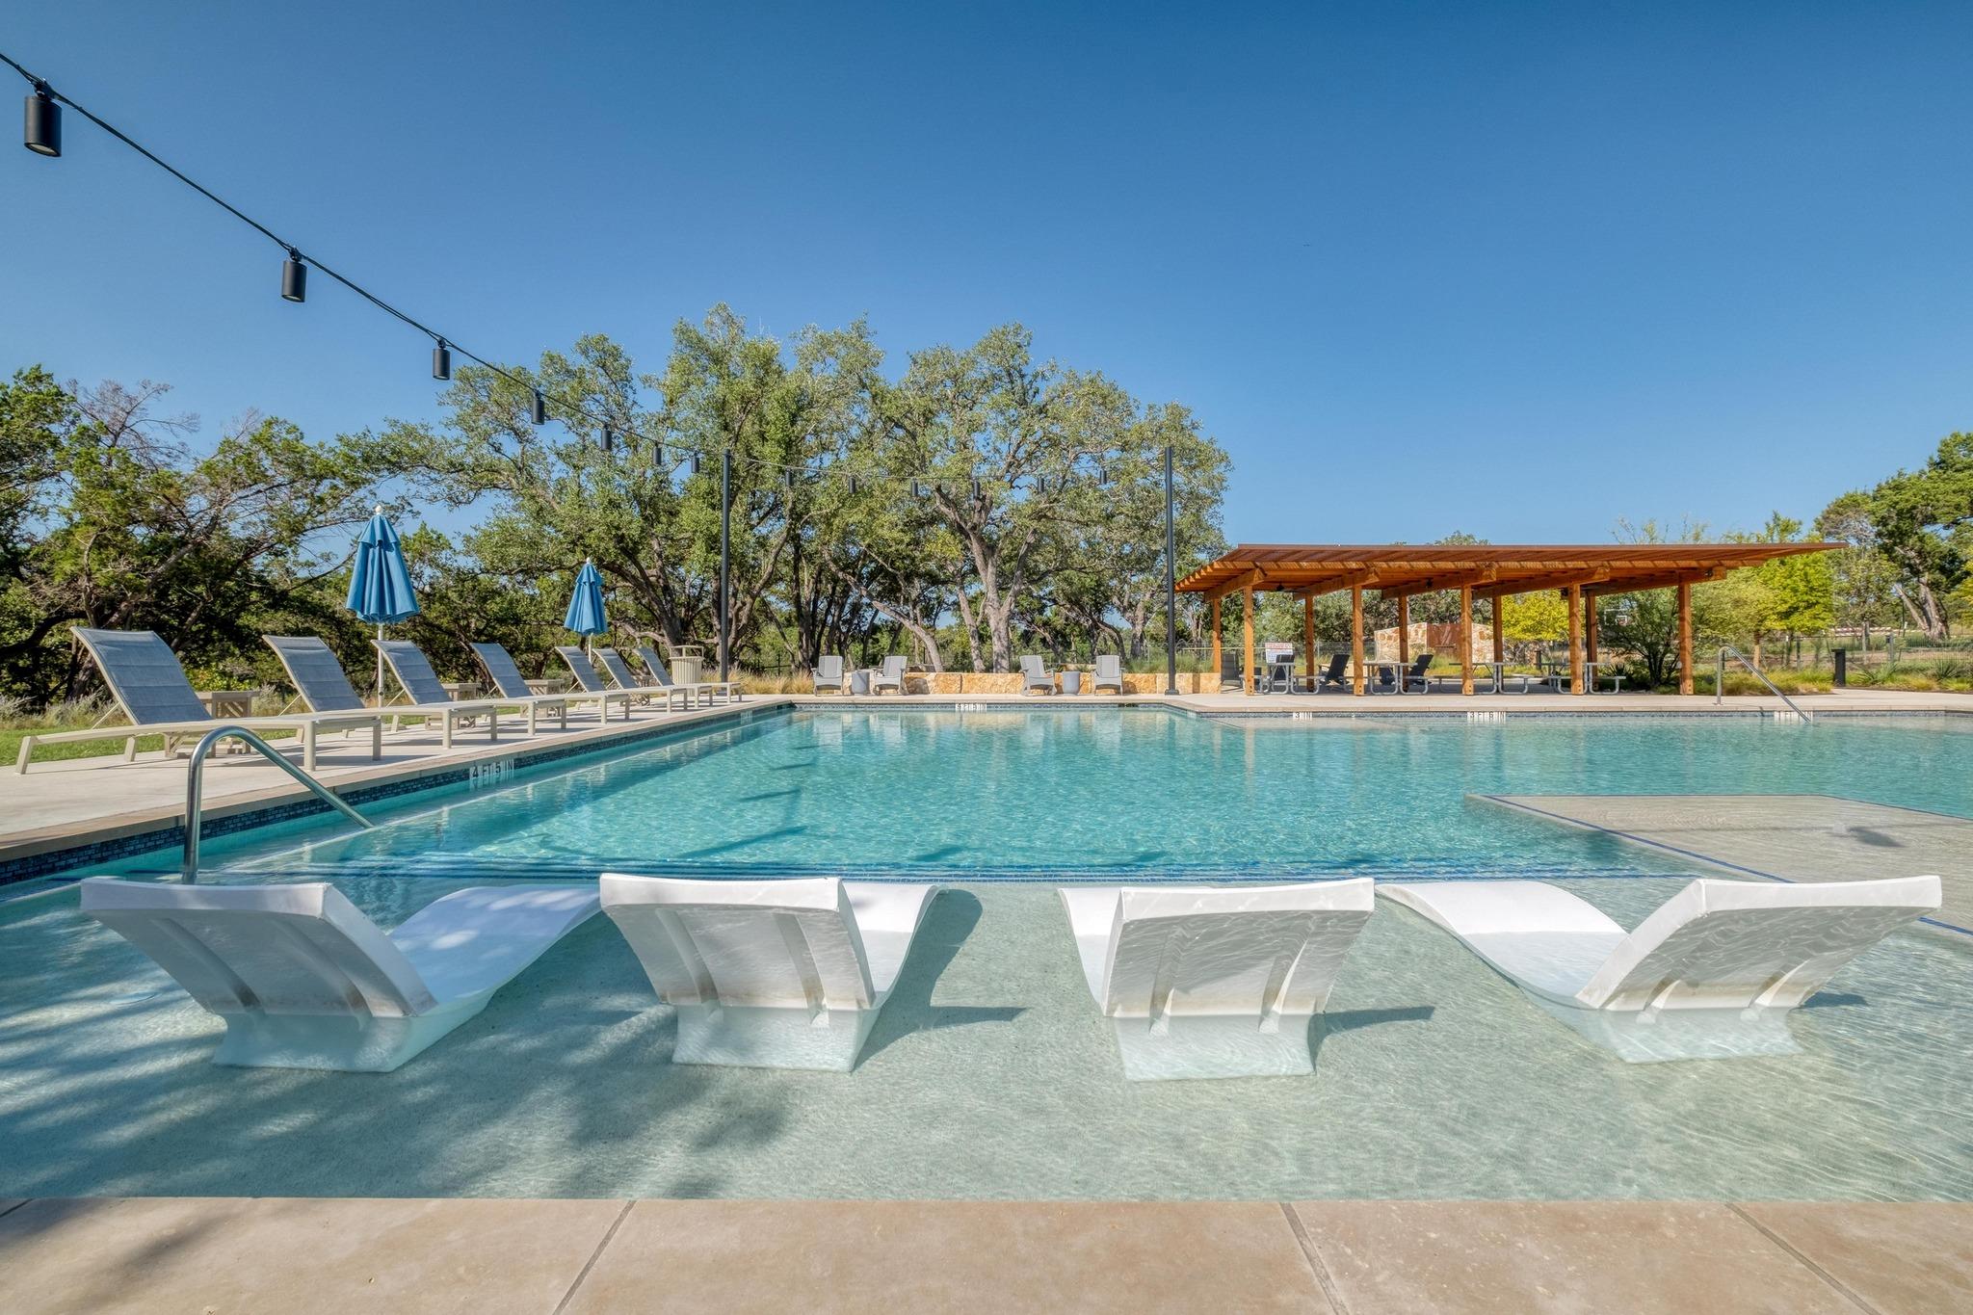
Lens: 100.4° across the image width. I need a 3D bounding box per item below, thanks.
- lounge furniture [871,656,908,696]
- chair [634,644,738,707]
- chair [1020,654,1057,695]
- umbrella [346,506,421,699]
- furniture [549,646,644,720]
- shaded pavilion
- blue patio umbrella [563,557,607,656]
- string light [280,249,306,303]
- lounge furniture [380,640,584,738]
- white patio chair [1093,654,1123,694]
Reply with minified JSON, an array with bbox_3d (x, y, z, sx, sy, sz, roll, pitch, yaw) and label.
[{"bbox_3d":[-2.388,0.435,20.148,0.800,0.970,0.860,0,0,13],"label":"lounge furniture"},{"bbox_3d":[-5.867,0.381,15.895,2.064,1.053,0.679,0,0,2],"label":"chair"},{"bbox_3d":[1.240,0.432,20.148,0.800,0.970,0.860,0,0,-15],"label":"chair"},{"bbox_3d":[-7.389,-0.481,10.053,0.760,2.720,0.760,0,0,0],"label":"umbrella"},{"bbox_3d":[-6.159,0.377,13.743,2.075,1.071,0.747,0,0,-1],"label":"furniture"},{"bbox_3d":[11.719,-0.730,20.655,12.600,3.280,6.700,0,0,1],"label":"shaded pavilion"},{"bbox_3d":[-7.515,-0.440,15.503,0.760,2.720,0.760,0,0,0],"label":"blue patio umbrella"},{"bbox_3d":[-6.613,-3.651,7.850,0.170,0.470,0.170,0,0,0],"label":"string light"},{"bbox_3d":[-6.159,0.352,9.634,2.075,1.071,0.747,0,0,-3],"label":"lounge furniture"},{"bbox_3d":[2.978,0.430,20.148,0.800,0.970,0.860,0,0,6],"label":"white patio chair"}]

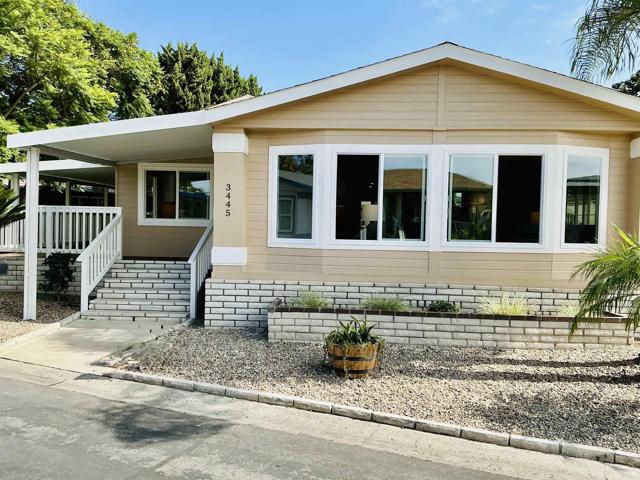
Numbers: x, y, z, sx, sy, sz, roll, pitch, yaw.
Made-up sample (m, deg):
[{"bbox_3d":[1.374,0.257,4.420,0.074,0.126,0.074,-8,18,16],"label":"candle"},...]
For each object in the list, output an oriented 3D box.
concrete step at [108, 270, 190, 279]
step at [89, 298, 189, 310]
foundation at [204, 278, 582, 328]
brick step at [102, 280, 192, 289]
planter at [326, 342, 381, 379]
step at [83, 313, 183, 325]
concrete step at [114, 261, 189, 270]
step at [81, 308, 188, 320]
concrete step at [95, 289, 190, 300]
[{"bbox_3d":[-3.092,0.661,9.958,1.820,0.160,0.301,1,0,4],"label":"concrete step"},{"bbox_3d":[-3.089,1.149,9.085,1.840,0.160,0.301,1,0,4],"label":"step"},{"bbox_3d":[1.310,1.123,8.435,6.420,0.836,0.200,1,0,4],"label":"foundation"},{"bbox_3d":[-3.074,0.824,9.666,1.840,0.160,0.301,1,0,4],"label":"brick step"},{"bbox_3d":[0.391,1.385,5.950,0.590,0.410,0.590,1,0,4],"label":"planter"},{"bbox_3d":[-3.091,1.319,8.794,1.840,0.135,0.301,1,0,4],"label":"step"},{"bbox_3d":[-3.114,0.498,10.251,1.810,0.160,0.301,1,0,4],"label":"concrete step"},{"bbox_3d":[-3.091,1.301,8.794,1.840,0.140,0.301,1,0,4],"label":"step"},{"bbox_3d":[-3.071,0.987,9.375,1.850,0.160,0.301,1,0,4],"label":"concrete step"}]

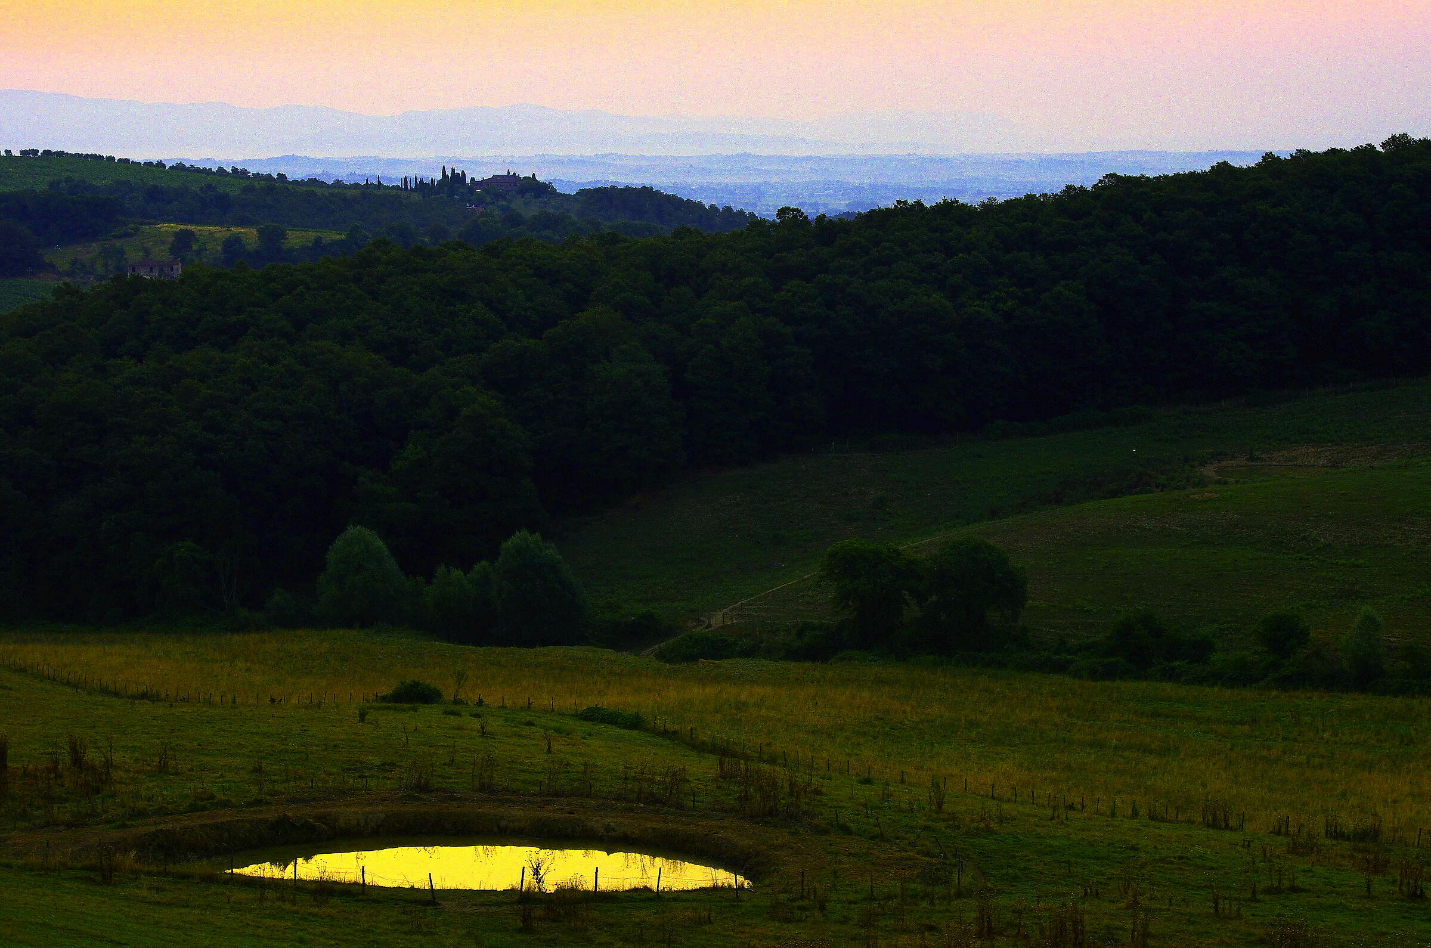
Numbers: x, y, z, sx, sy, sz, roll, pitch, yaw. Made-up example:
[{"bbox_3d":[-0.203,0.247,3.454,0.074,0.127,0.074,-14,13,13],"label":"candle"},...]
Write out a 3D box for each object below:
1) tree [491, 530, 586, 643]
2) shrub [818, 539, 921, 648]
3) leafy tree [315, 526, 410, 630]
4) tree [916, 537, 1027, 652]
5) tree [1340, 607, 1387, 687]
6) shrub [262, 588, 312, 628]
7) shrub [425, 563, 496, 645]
[{"bbox_3d":[-17.319,11.386,320.000,9.239,11.658,8.777,0,6,0],"label":"tree"},{"bbox_3d":[14.688,11.584,312.000,9.758,10.616,9.270,0,6,0],"label":"shrub"},{"bbox_3d":[-35.777,10.721,330.000,9.527,10.888,9.051,0,6,0],"label":"leafy tree"},{"bbox_3d":[24.394,11.563,310.000,10.548,11.081,10.021,0,6,0],"label":"tree"},{"bbox_3d":[56.204,15.075,282.000,4.168,6.785,3.959,0,6,0],"label":"tree"},{"bbox_3d":[-44.090,14.108,335.000,5.181,4.606,4.922,0,6,0],"label":"shrub"},{"bbox_3d":[-25.575,13.016,325.000,7.261,8.489,6.535,0,6,0],"label":"shrub"}]

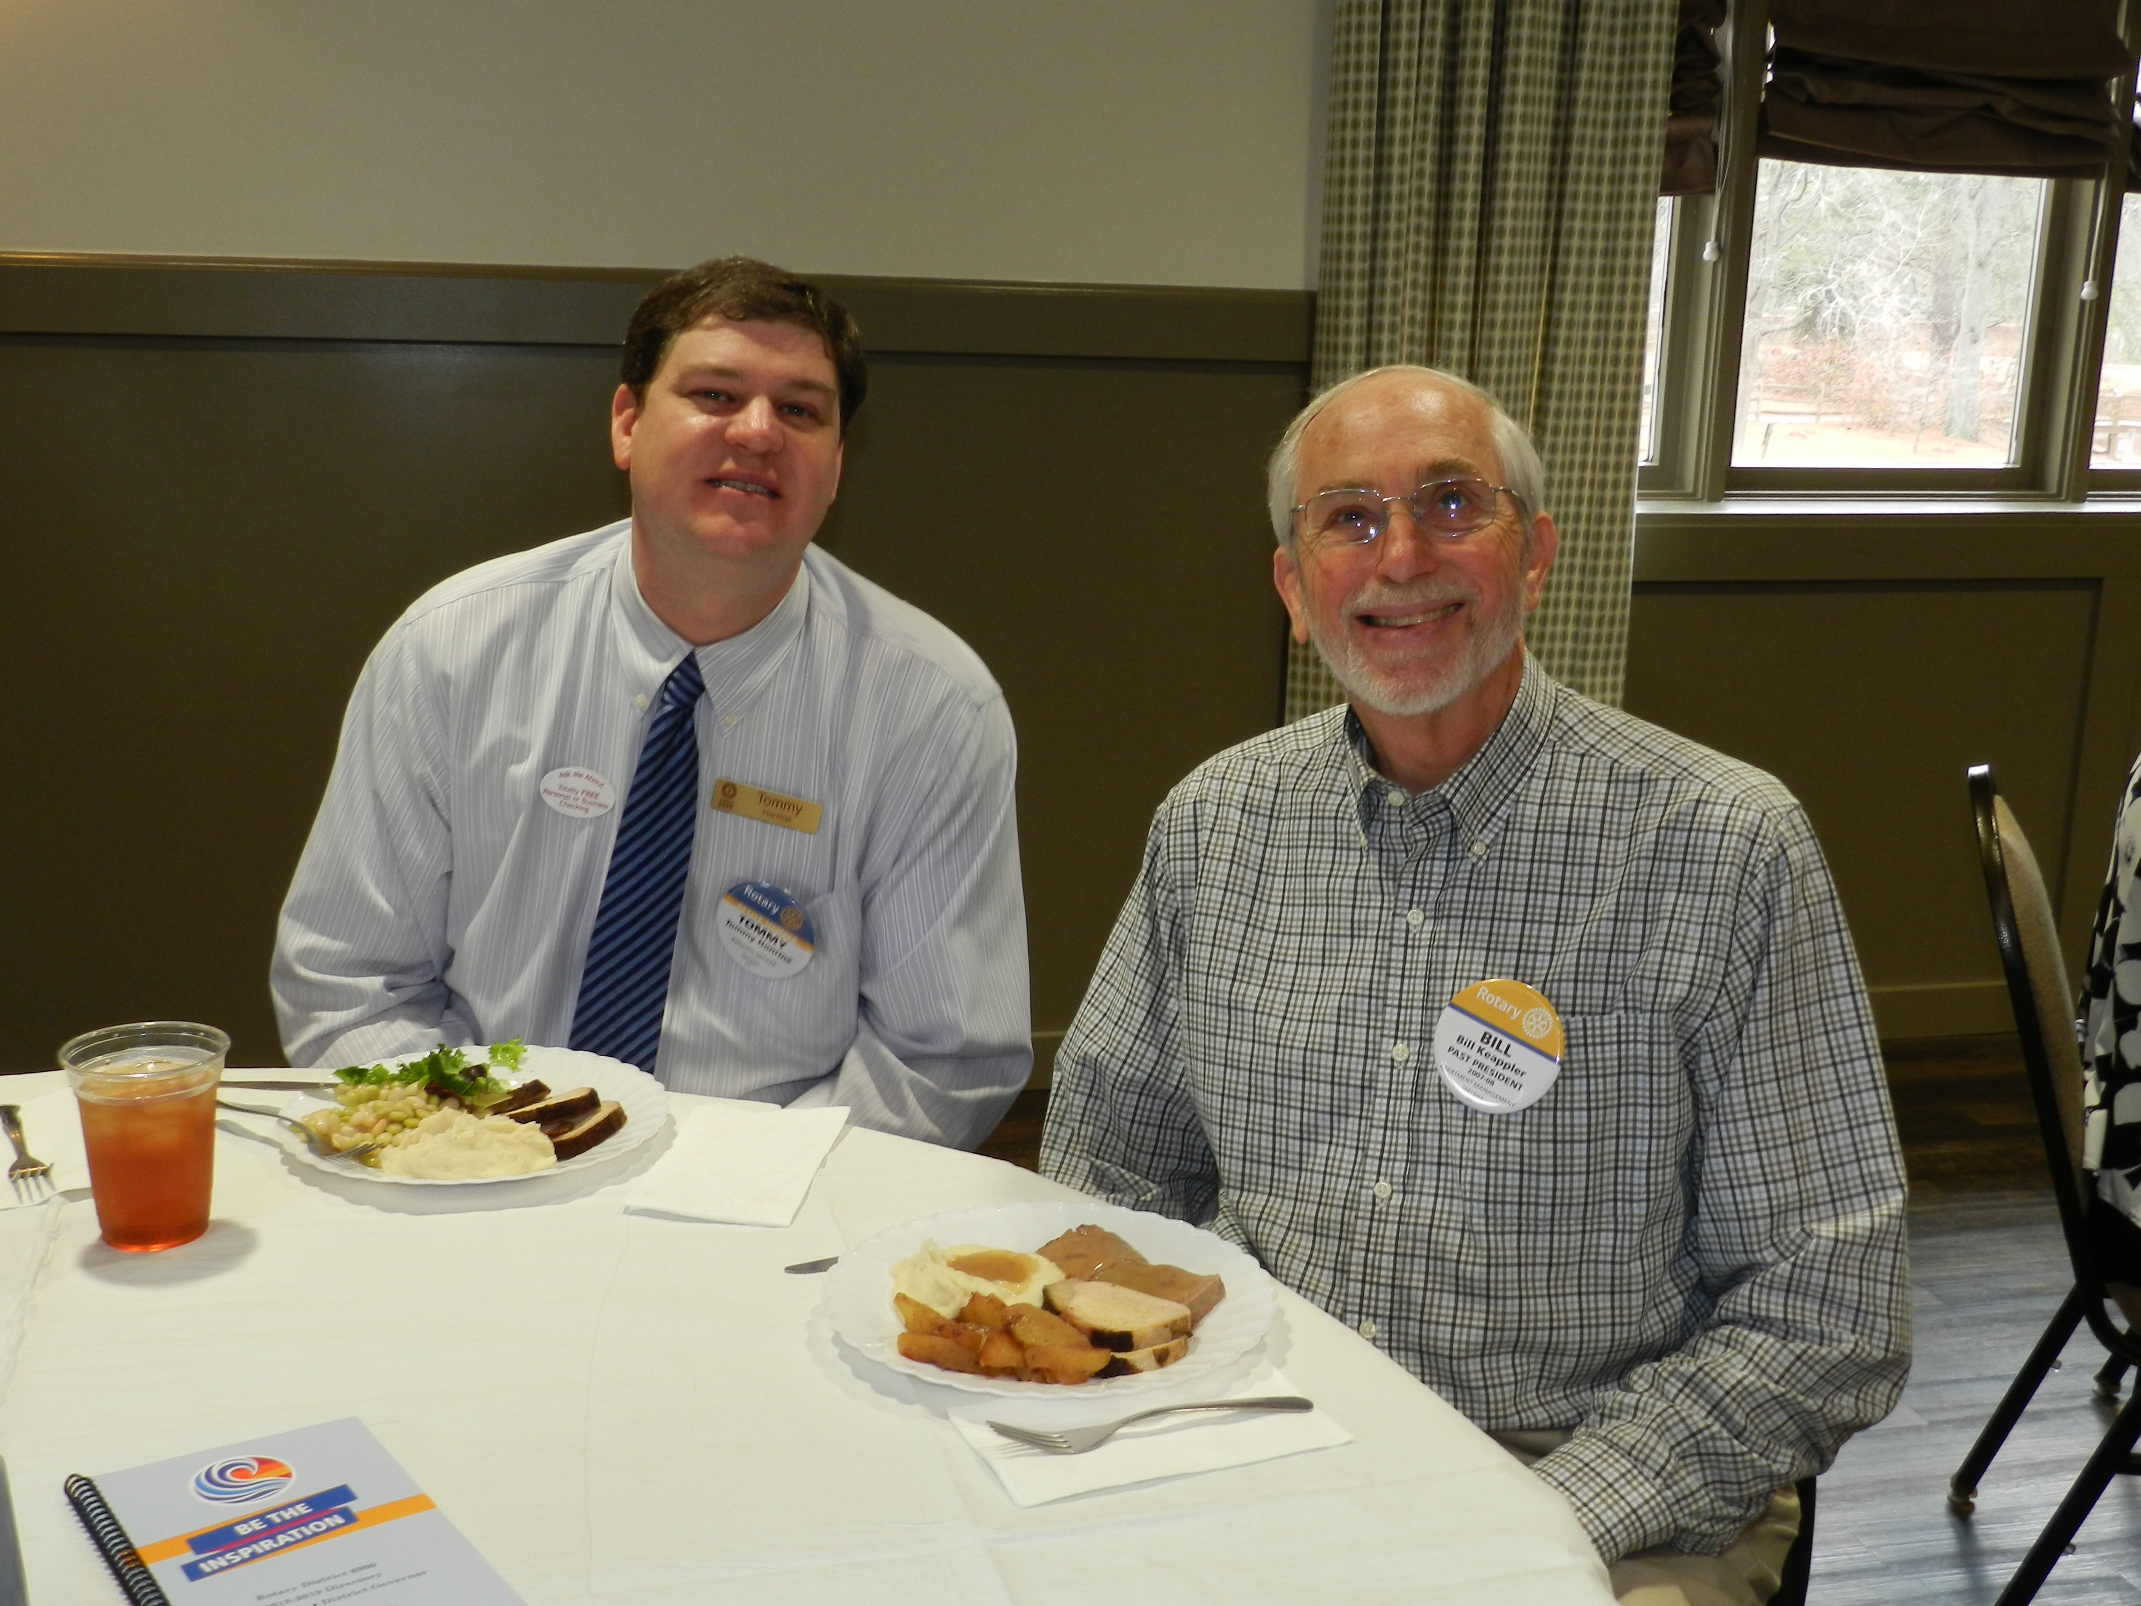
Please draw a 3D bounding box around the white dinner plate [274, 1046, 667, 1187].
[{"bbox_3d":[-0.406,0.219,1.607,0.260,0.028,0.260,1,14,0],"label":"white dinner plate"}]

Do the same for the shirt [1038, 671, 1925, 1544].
[{"bbox_3d":[0.224,0.159,1.446,0.570,0.480,0.430,9,16,30],"label":"shirt"}]

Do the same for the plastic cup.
[{"bbox_3d":[-0.566,0.208,1.446,0.098,0.118,0.098,1,14,0],"label":"plastic cup"}]

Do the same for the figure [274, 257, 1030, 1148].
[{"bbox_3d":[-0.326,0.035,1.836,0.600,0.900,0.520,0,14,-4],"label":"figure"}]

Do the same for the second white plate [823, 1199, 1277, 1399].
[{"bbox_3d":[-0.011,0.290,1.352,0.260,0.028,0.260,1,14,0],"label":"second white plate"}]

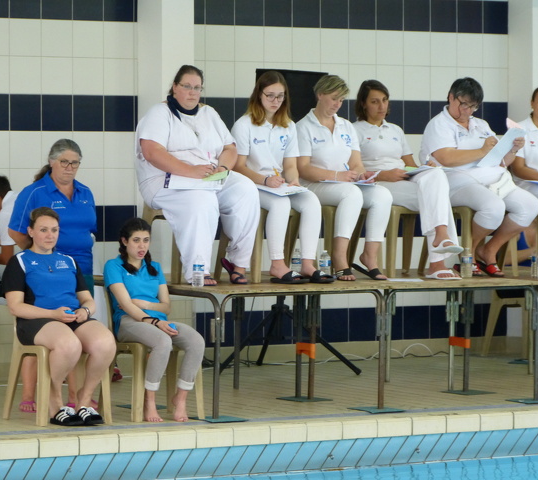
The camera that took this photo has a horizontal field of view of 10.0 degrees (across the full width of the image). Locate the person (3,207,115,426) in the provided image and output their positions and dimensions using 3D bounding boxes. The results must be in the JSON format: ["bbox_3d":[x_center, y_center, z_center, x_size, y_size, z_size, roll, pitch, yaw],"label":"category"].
[{"bbox_3d":[-1.189,0.417,17.145,0.540,1.200,0.620,-1,2,-35],"label":"person"}]

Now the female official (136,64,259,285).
[{"bbox_3d":[-0.389,-0.382,17.834,0.630,1.270,0.700,-1,2,-35],"label":"female official"}]

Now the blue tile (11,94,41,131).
[{"bbox_3d":[-1.681,-0.880,21.343,0.252,0.254,0.010,-1,2,-34],"label":"blue tile"}]

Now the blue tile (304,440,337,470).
[{"bbox_3d":[0.294,1.234,17.718,0.120,0.010,0.245,-1,-43,-34],"label":"blue tile"}]

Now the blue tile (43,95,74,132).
[{"bbox_3d":[-1.458,-0.873,21.200,0.247,0.250,0.010,-1,2,-34],"label":"blue tile"}]

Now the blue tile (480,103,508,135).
[{"bbox_3d":[1.713,-0.920,23.367,0.247,0.250,0.010,-1,2,-34],"label":"blue tile"}]

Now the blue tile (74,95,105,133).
[{"bbox_3d":[-1.252,-0.876,21.341,0.247,0.250,0.010,-1,2,-34],"label":"blue tile"}]

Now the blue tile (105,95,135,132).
[{"bbox_3d":[-1.023,-0.863,21.159,0.245,0.245,0.012,-1,2,-35],"label":"blue tile"}]

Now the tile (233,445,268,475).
[{"bbox_3d":[-0.119,1.240,17.436,0.120,0.010,0.245,-1,-43,-34],"label":"tile"}]

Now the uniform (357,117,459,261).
[{"bbox_3d":[0.893,-0.322,20.200,0.460,0.930,0.640,-1,2,-33],"label":"uniform"}]

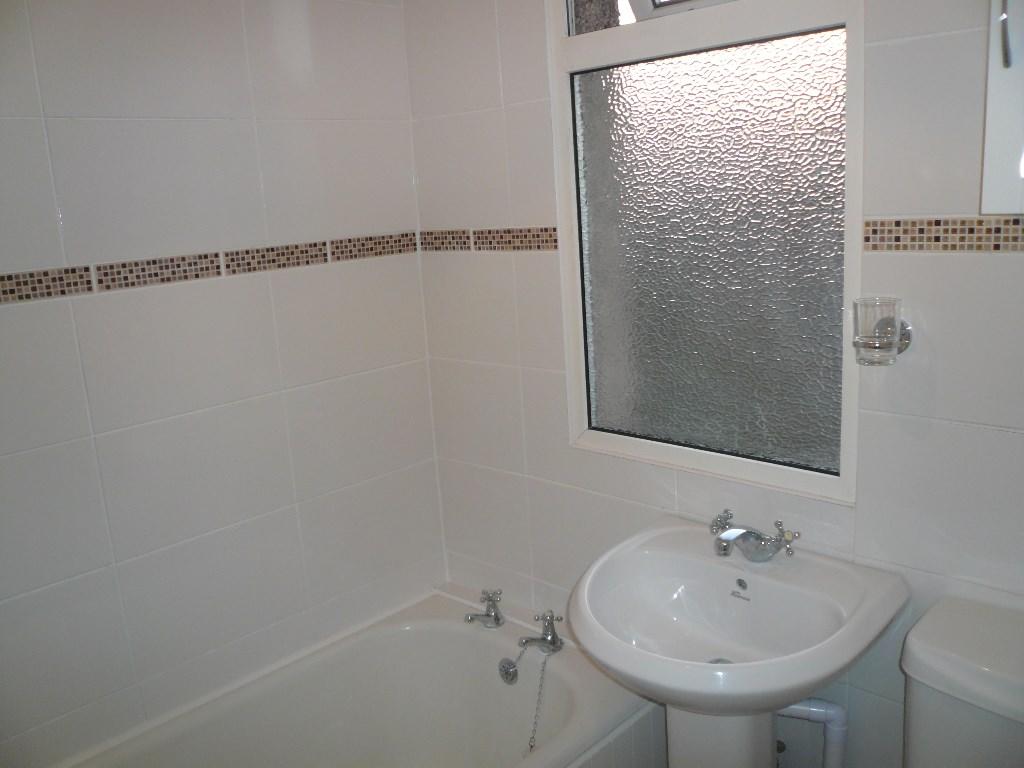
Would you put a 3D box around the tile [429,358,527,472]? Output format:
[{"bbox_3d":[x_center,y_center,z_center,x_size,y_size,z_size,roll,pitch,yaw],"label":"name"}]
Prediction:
[{"bbox_3d":[-0.081,0.071,1.948,0.302,0.250,0.009,8,17,43],"label":"tile"}]

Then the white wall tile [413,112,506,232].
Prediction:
[{"bbox_3d":[-0.114,-0.469,1.843,0.298,0.250,0.009,8,17,42],"label":"white wall tile"}]

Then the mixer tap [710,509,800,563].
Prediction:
[{"bbox_3d":[0.391,0.269,1.404,0.165,0.076,0.150,8,17,42],"label":"mixer tap"}]

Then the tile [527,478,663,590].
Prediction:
[{"bbox_3d":[0.188,0.351,1.764,0.400,0.250,0.009,8,17,43],"label":"tile"}]

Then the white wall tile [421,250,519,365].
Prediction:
[{"bbox_3d":[-0.097,-0.175,1.909,0.298,0.250,0.009,8,17,42],"label":"white wall tile"}]

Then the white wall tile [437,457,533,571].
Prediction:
[{"bbox_3d":[-0.065,0.315,2.001,0.302,0.250,0.009,8,17,43],"label":"white wall tile"}]

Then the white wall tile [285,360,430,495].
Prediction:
[{"bbox_3d":[-0.338,0.096,1.921,0.009,0.250,0.400,9,17,43],"label":"white wall tile"}]

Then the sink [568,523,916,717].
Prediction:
[{"bbox_3d":[0.322,0.413,1.329,0.490,0.180,0.440,8,17,43],"label":"sink"}]

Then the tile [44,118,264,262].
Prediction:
[{"bbox_3d":[-0.639,-0.361,1.523,0.009,0.250,0.400,9,17,43],"label":"tile"}]

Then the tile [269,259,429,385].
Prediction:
[{"bbox_3d":[-0.350,-0.148,1.857,0.009,0.250,0.400,8,17,43],"label":"tile"}]

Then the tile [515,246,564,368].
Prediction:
[{"bbox_3d":[0.061,-0.150,1.747,0.130,0.250,0.009,8,17,43],"label":"tile"}]

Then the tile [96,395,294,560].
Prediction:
[{"bbox_3d":[-0.611,0.173,1.640,0.009,0.250,0.400,9,17,43],"label":"tile"}]

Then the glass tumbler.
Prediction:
[{"bbox_3d":[0.534,-0.075,1.199,0.068,0.094,0.068,8,17,43],"label":"glass tumbler"}]

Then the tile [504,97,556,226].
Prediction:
[{"bbox_3d":[0.039,-0.447,1.702,0.116,0.250,0.009,8,17,42],"label":"tile"}]

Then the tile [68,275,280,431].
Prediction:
[{"bbox_3d":[-0.624,-0.070,1.577,0.009,0.250,0.400,8,17,43],"label":"tile"}]

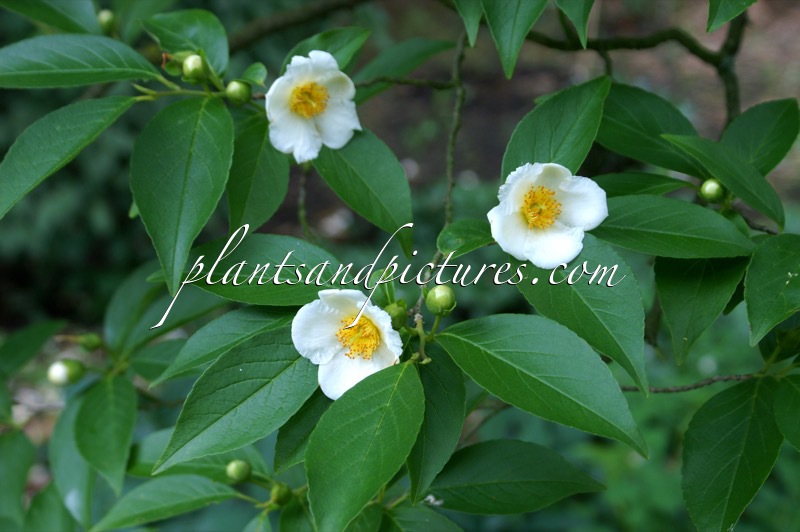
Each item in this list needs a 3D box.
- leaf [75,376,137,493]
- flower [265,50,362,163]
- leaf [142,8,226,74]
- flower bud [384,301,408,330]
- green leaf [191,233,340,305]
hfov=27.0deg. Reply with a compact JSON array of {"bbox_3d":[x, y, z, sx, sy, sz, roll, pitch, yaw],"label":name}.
[{"bbox_3d":[-0.156,0.089,0.882,0.034,0.064,0.010,-6,-14,-1],"label":"leaf"},{"bbox_3d":[-0.040,-0.074,0.775,0.046,0.051,0.025,0,-2,-3],"label":"flower"},{"bbox_3d":[-0.091,-0.095,0.715,0.032,0.014,0.052,-33,55,-27],"label":"leaf"},{"bbox_3d":[-0.002,0.023,0.770,0.011,0.013,0.011,-18,12,0],"label":"flower bud"},{"bbox_3d":[-0.070,0.005,0.807,0.103,0.013,0.042,4,53,8],"label":"green leaf"}]

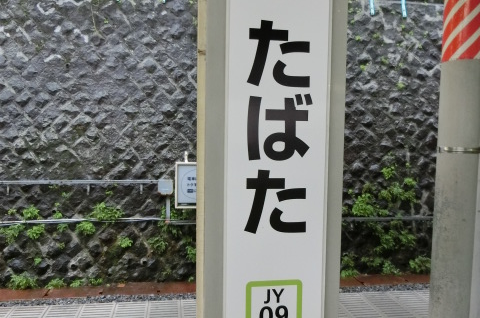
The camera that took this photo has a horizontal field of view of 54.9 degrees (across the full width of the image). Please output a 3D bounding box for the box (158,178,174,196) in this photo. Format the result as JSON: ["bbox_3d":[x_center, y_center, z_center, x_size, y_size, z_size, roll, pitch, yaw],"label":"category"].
[{"bbox_3d":[-1.472,0.559,9.202,0.286,0.294,0.180,0,5,-8],"label":"box"}]

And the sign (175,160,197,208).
[{"bbox_3d":[-0.866,0.522,9.226,0.826,0.922,0.120,0,5,-8],"label":"sign"}]

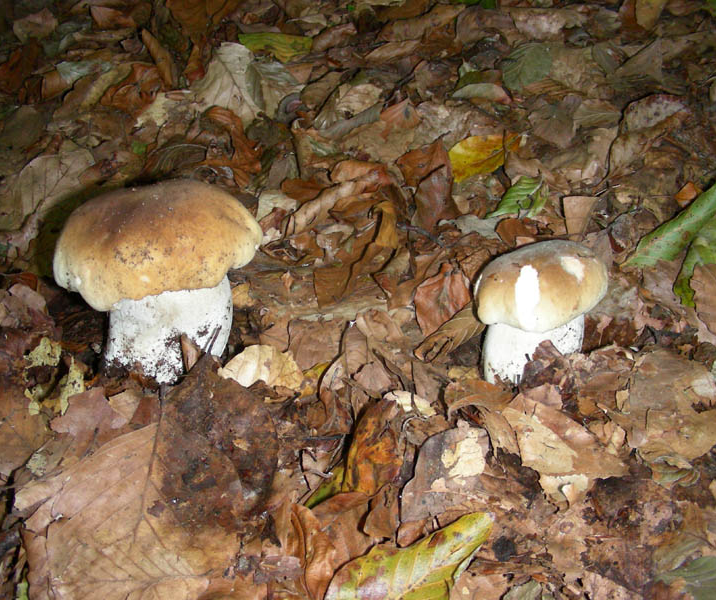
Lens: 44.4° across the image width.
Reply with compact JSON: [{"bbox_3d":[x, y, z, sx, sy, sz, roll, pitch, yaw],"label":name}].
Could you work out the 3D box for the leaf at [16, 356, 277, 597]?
[{"bbox_3d":[-0.110,0.086,0.467,0.132,0.025,0.149,-4,42,-4],"label":"leaf"}]

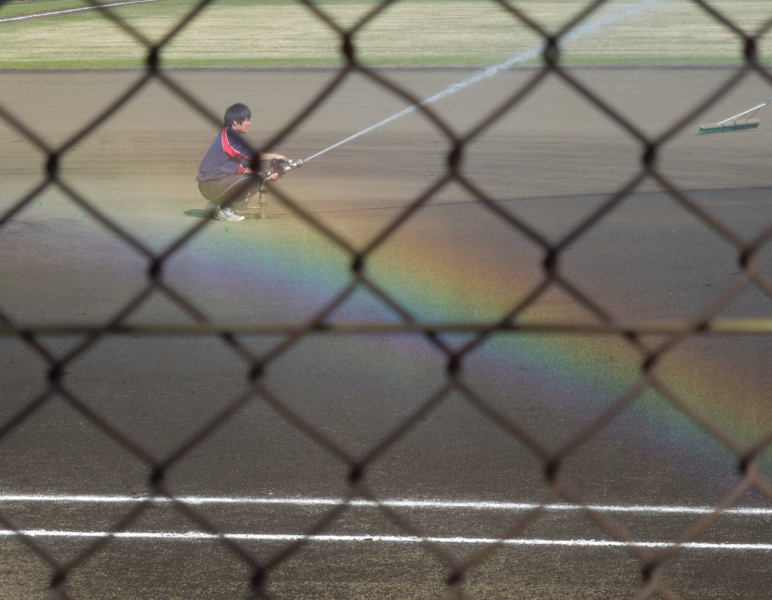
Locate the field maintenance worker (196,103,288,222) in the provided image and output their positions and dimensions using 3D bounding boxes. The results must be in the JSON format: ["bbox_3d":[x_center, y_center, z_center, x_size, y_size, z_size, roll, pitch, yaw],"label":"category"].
[{"bbox_3d":[-1.250,-1.203,30.300,0.790,1.020,0.540,0,7,0],"label":"field maintenance worker"}]

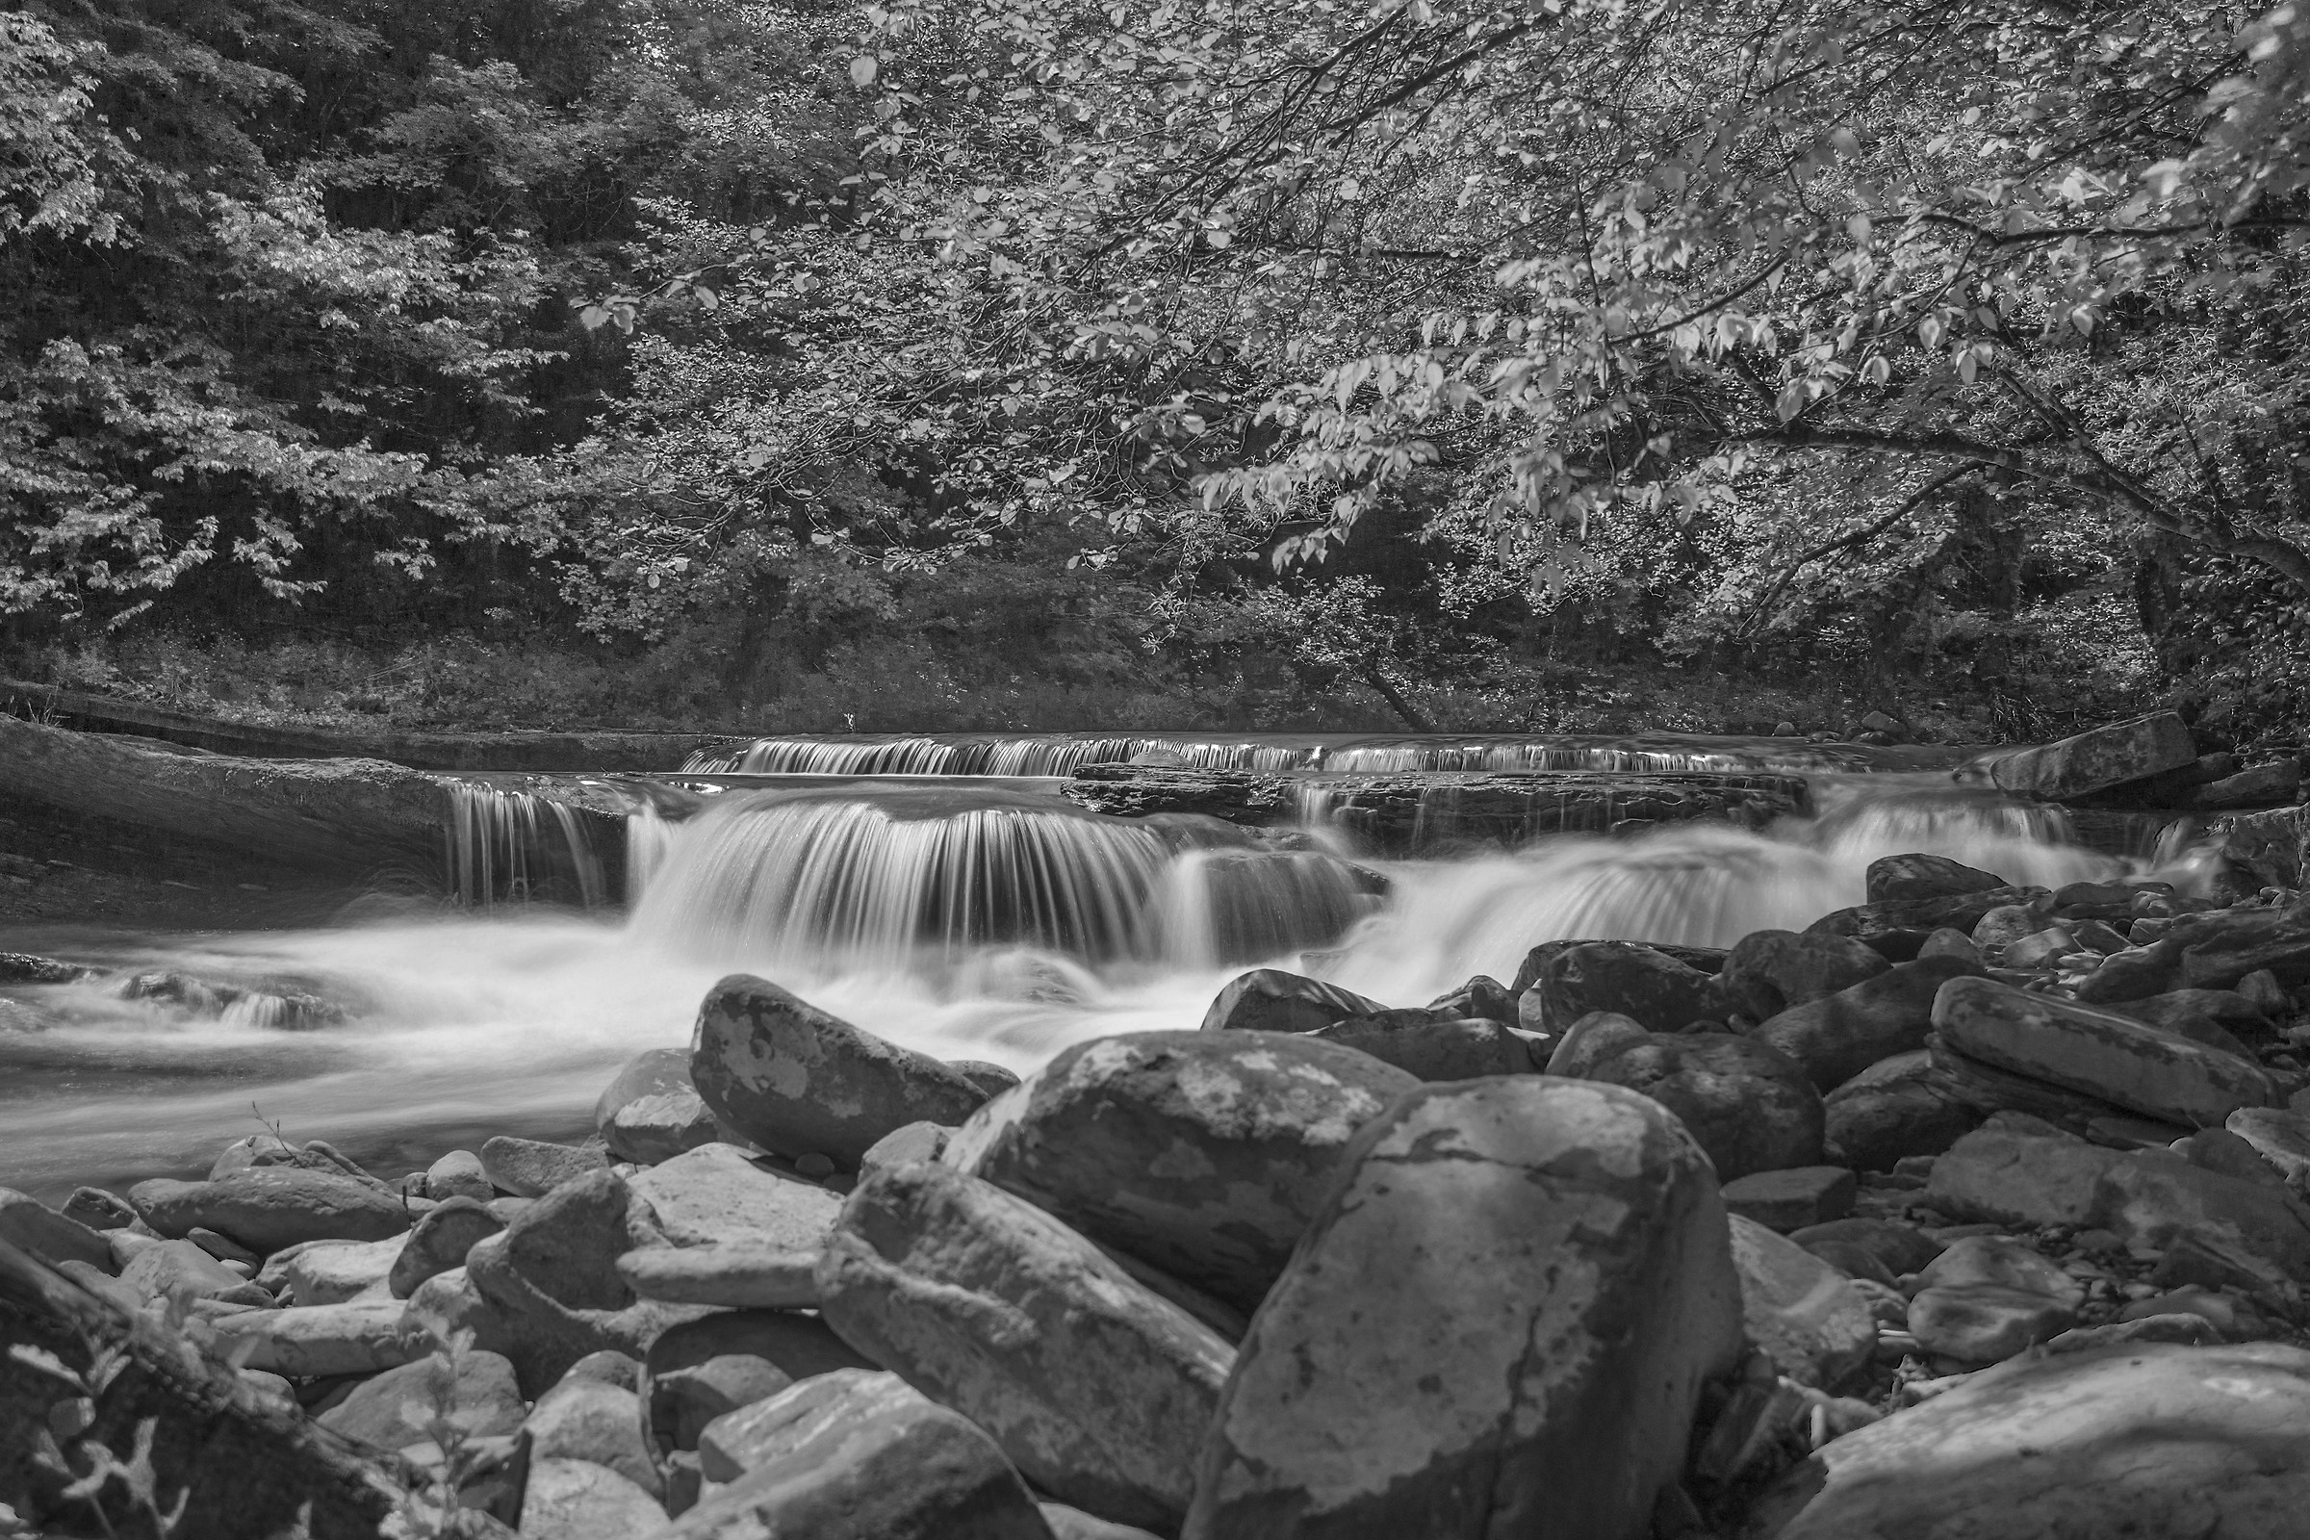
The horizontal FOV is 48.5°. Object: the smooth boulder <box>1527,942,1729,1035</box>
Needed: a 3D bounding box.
[{"bbox_3d":[1.643,0.757,8.900,0.640,0.310,0.450,0,2,10],"label":"smooth boulder"}]

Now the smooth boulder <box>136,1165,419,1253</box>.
[{"bbox_3d":[-1.807,0.903,5.238,0.551,0.162,0.302,3,2,5],"label":"smooth boulder"}]

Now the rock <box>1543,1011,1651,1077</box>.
[{"bbox_3d":[1.288,0.812,7.400,0.340,0.230,0.300,0,2,10],"label":"rock"}]

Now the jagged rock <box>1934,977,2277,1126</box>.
[{"bbox_3d":[2.155,0.648,5.832,0.778,0.184,0.324,16,8,24],"label":"jagged rock"}]

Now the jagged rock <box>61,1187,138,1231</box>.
[{"bbox_3d":[-2.800,1.162,6.800,0.180,0.100,0.160,0,2,-10],"label":"jagged rock"}]

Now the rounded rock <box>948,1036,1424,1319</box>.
[{"bbox_3d":[0.048,0.585,3.700,0.720,0.390,0.500,0,1,0],"label":"rounded rock"}]

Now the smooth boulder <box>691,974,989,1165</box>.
[{"bbox_3d":[-0.712,0.689,5.832,0.680,0.335,0.410,25,5,7],"label":"smooth boulder"}]

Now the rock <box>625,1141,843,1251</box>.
[{"bbox_3d":[-0.778,0.790,4.698,0.378,0.151,0.346,0,2,10],"label":"rock"}]

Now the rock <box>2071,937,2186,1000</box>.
[{"bbox_3d":[2.357,0.480,6.200,0.280,0.150,0.200,0,1,-20],"label":"rock"}]

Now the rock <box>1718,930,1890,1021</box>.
[{"bbox_3d":[1.623,0.518,6.400,0.420,0.240,0.330,0,1,0],"label":"rock"}]

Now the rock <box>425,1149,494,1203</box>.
[{"bbox_3d":[-1.952,1.137,7.200,0.180,0.135,0.170,0,2,-10],"label":"rock"}]

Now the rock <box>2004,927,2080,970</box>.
[{"bbox_3d":[2.489,0.496,7.200,0.210,0.120,0.160,0,1,0],"label":"rock"}]

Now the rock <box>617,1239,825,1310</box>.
[{"bbox_3d":[-0.694,0.805,4.104,0.313,0.084,0.238,2,2,0],"label":"rock"}]

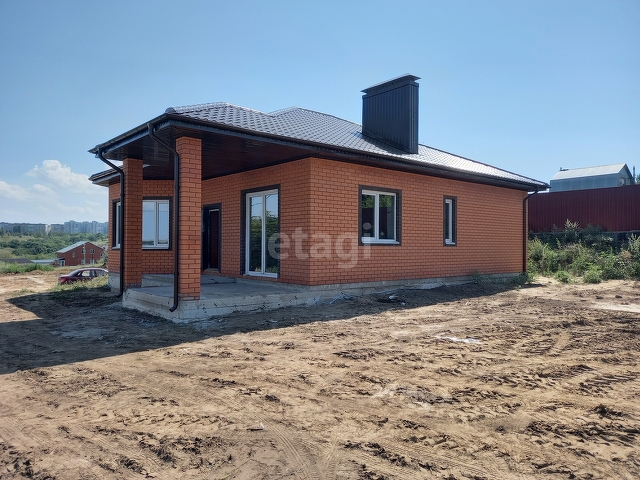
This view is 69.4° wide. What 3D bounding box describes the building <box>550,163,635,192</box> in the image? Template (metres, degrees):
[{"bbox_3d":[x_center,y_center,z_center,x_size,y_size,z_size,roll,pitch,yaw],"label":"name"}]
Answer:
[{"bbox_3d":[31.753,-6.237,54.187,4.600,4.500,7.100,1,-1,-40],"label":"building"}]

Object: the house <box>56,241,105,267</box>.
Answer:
[{"bbox_3d":[-69.766,4.308,135.305,10.300,7.166,10.500,1,-1,-38],"label":"house"}]

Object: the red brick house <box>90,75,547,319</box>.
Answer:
[{"bbox_3d":[-0.869,-1.778,18.405,15.920,7.040,12.770,1,0,-40],"label":"red brick house"}]

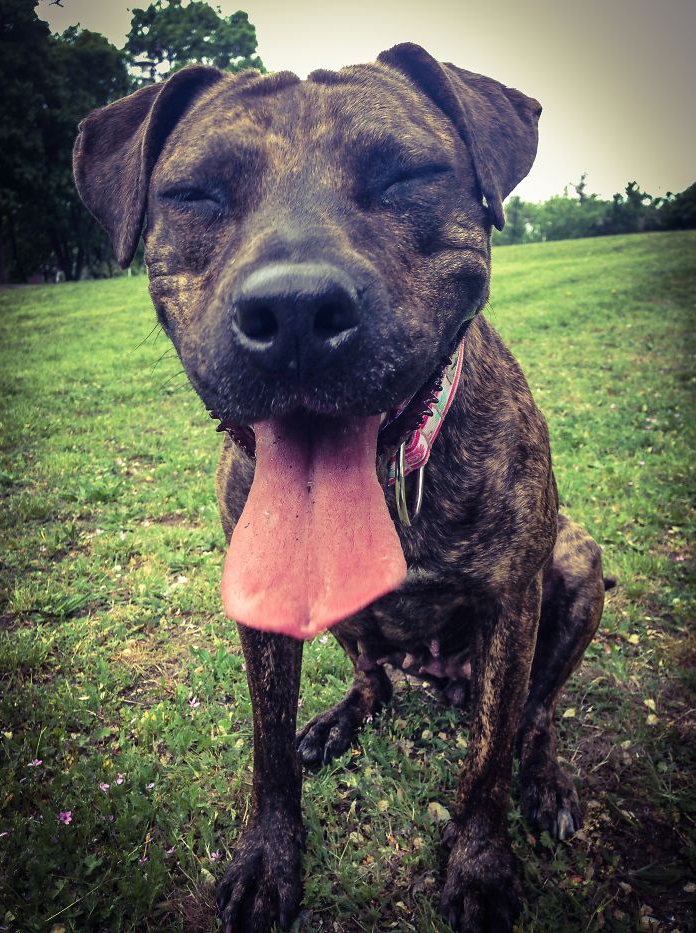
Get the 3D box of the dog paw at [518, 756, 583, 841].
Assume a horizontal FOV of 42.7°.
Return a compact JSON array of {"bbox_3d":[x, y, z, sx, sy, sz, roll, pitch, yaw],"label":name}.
[{"bbox_3d":[0.181,0.296,0.795,0.054,0.048,0.072,-2,11,-1],"label":"dog paw"}]

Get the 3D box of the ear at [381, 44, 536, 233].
[{"bbox_3d":[0.056,-0.161,0.435,0.078,0.090,0.055,-3,11,-7],"label":"ear"}]

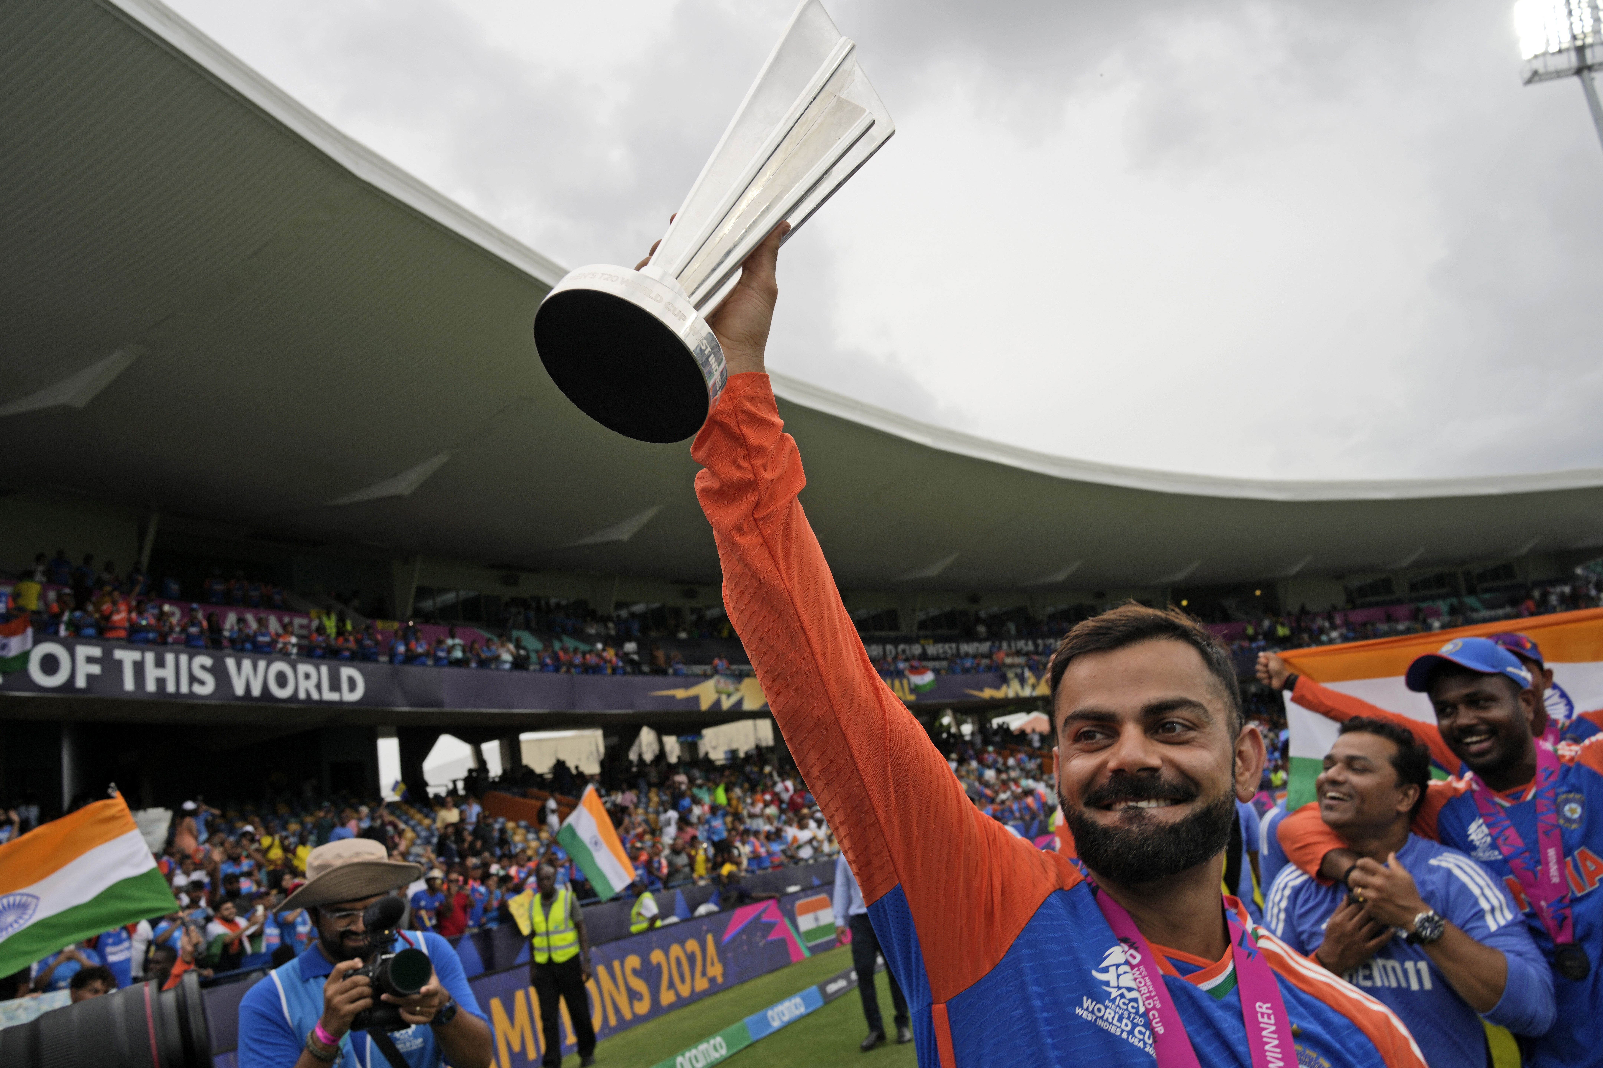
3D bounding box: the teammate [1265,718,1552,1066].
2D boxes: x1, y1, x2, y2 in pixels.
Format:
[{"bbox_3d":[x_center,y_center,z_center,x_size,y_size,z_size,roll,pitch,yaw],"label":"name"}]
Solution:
[{"bbox_3d":[1.190,1.180,2.265,0.410,1.690,0.570,5,-19,-39],"label":"teammate"}]

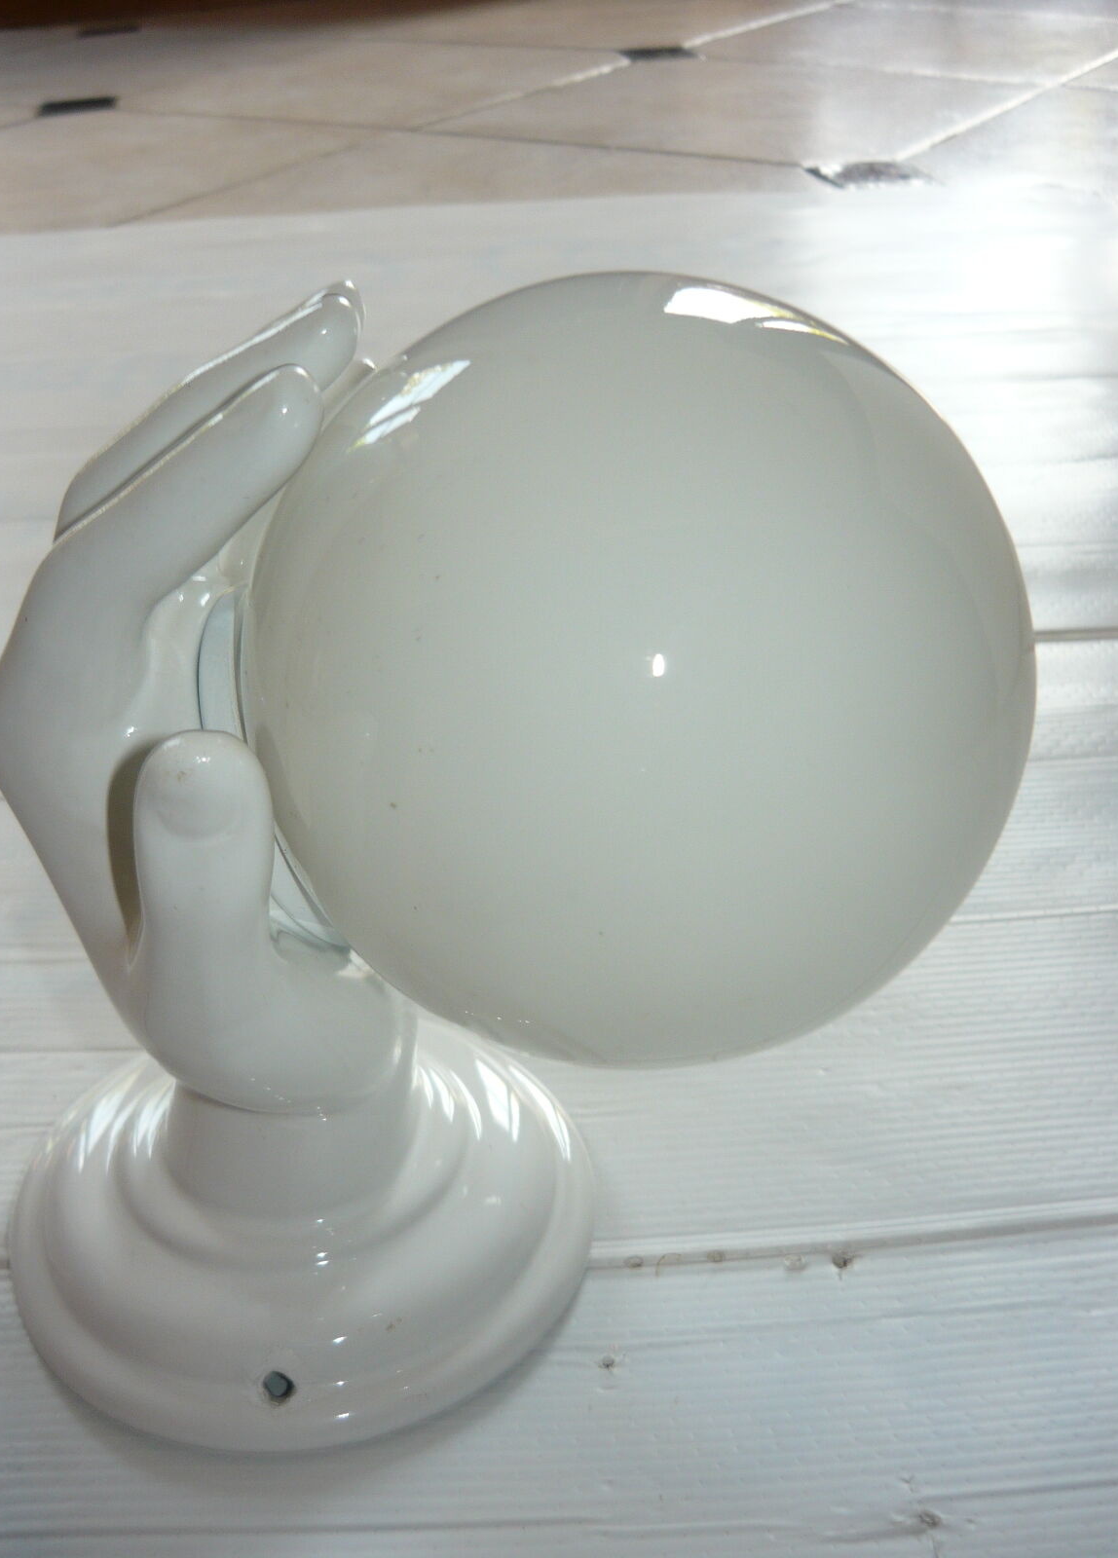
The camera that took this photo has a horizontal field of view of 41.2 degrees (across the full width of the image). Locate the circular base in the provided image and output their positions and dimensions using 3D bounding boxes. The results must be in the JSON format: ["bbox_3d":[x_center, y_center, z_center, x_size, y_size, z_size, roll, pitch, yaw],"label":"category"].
[{"bbox_3d":[-0.061,0.078,0.358,0.144,0.065,0.144,1,31,-1],"label":"circular base"}]

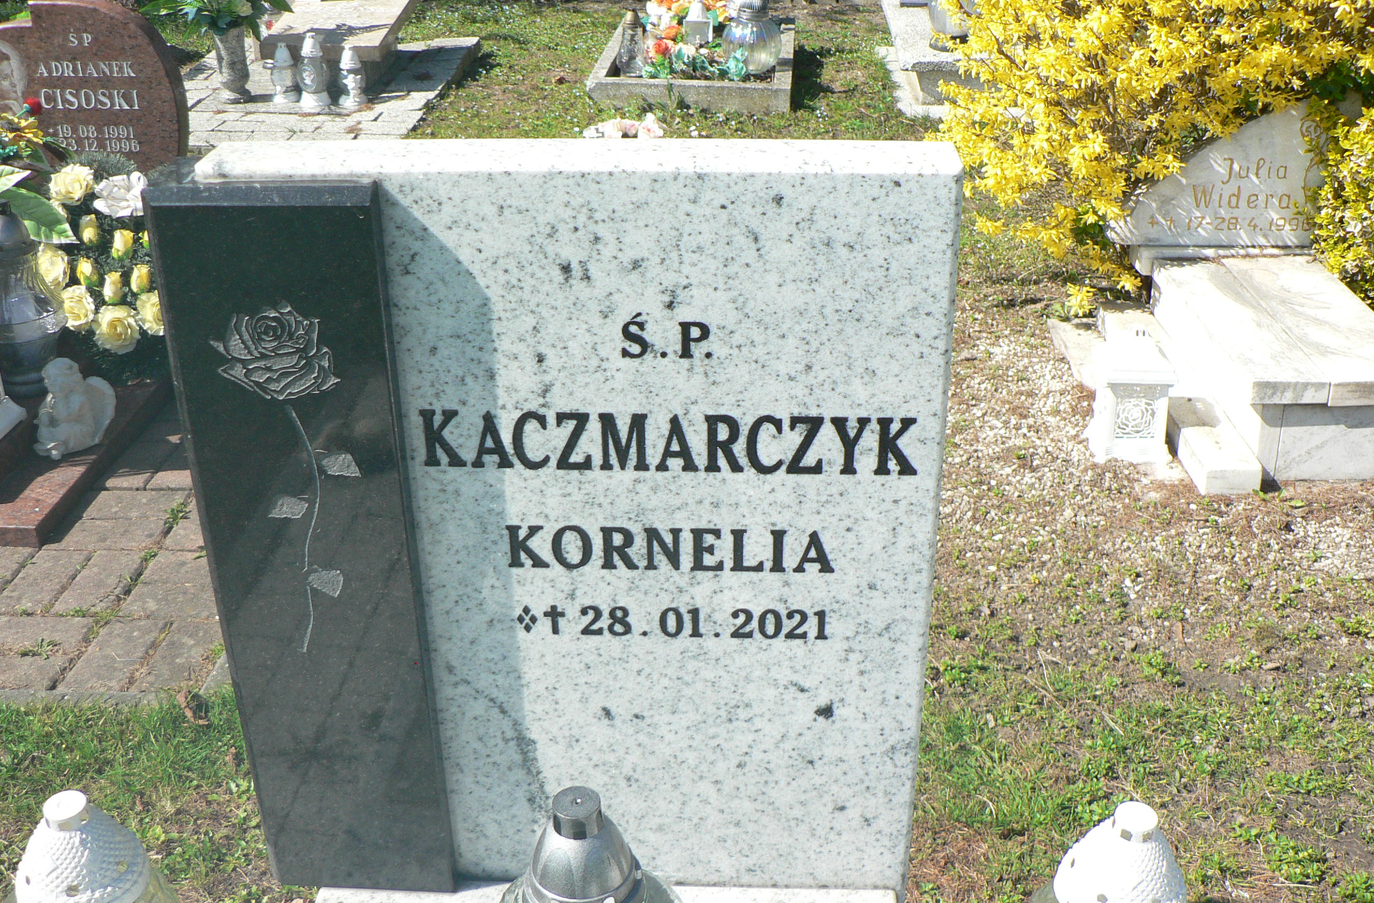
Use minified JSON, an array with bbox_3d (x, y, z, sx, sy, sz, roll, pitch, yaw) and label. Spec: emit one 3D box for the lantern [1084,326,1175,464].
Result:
[{"bbox_3d":[0.831,-0.116,2.653,0.130,0.248,0.130,-1,27,0],"label":"lantern"}]

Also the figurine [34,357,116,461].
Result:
[{"bbox_3d":[-1.138,-0.091,2.676,0.115,0.165,0.115,22,35,37],"label":"figurine"}]

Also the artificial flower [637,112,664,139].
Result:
[{"bbox_3d":[-0.123,-1.074,4.740,0.093,0.085,0.085,-1,27,0],"label":"artificial flower"}]

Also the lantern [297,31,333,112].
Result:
[{"bbox_3d":[-1.240,-1.261,4.732,0.108,0.255,0.108,2,27,5],"label":"lantern"}]

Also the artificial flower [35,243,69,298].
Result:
[{"bbox_3d":[-1.319,-0.374,2.960,0.090,0.100,0.075,8,29,16],"label":"artificial flower"}]

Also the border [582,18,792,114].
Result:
[{"bbox_3d":[0.051,-1.485,5.465,0.710,0.100,1.210,2,28,6],"label":"border"}]

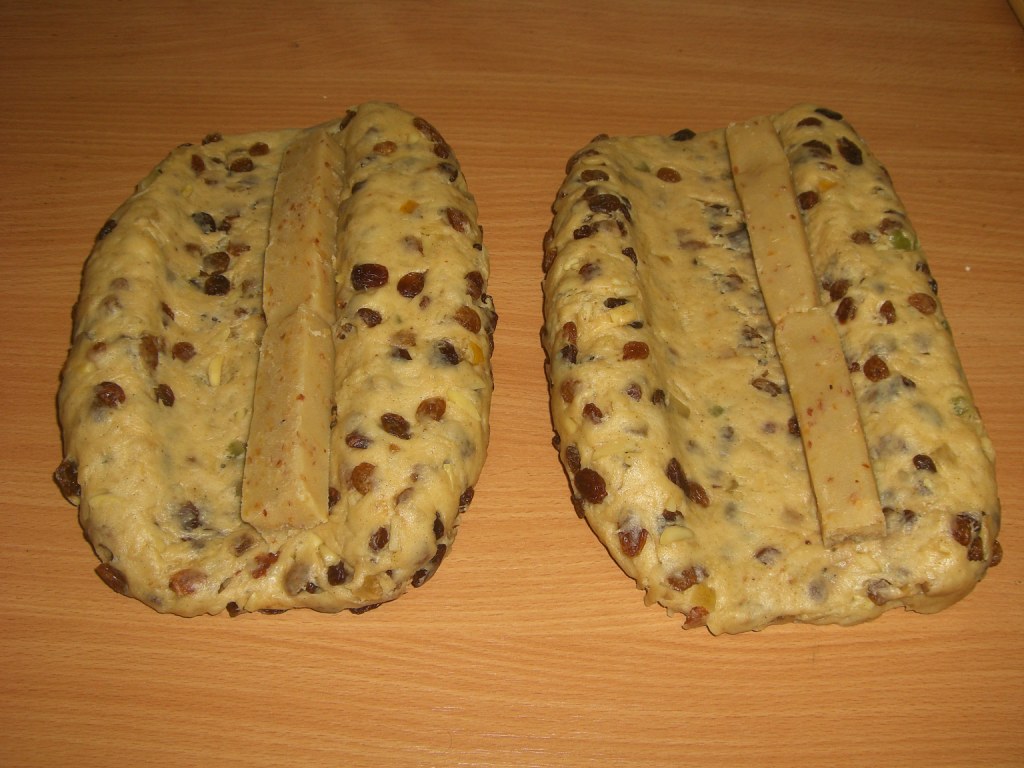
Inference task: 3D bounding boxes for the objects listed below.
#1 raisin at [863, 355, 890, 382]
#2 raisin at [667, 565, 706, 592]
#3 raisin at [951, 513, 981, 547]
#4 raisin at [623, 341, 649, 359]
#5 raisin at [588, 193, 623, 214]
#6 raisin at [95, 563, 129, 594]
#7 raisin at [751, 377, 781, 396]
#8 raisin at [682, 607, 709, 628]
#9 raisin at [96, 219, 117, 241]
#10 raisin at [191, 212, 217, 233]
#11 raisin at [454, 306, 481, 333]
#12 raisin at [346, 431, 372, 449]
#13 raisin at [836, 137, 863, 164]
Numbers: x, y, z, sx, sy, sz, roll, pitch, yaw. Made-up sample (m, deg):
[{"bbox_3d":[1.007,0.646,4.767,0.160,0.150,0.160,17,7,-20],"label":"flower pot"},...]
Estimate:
[{"bbox_3d":[0.146,-0.006,0.450,0.010,0.007,0.012,1,52,1],"label":"raisin"},{"bbox_3d":[0.070,0.078,0.453,0.016,0.009,0.011,-10,54,-7],"label":"raisin"},{"bbox_3d":[0.186,0.061,0.467,0.011,0.008,0.013,0,68,-28],"label":"raisin"},{"bbox_3d":[0.057,-0.015,0.516,0.012,0.008,0.009,0,53,0],"label":"raisin"},{"bbox_3d":[0.048,-0.091,0.573,0.016,0.007,0.011,0,48,0],"label":"raisin"},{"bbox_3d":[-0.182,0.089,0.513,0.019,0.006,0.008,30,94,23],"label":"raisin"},{"bbox_3d":[0.105,0.001,0.462,0.013,0.006,0.007,23,56,17],"label":"raisin"},{"bbox_3d":[0.067,0.085,0.407,0.011,0.007,0.009,-34,59,-24],"label":"raisin"},{"bbox_3d":[-0.187,-0.071,0.517,0.007,0.007,0.013,18,54,14],"label":"raisin"},{"bbox_3d":[-0.160,-0.083,0.584,0.015,0.006,0.009,36,62,23],"label":"raisin"},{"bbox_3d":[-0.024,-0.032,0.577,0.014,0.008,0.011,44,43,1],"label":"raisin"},{"bbox_3d":[-0.071,0.026,0.526,0.013,0.005,0.007,11,60,16],"label":"raisin"},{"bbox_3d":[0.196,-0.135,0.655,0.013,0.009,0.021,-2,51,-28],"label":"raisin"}]

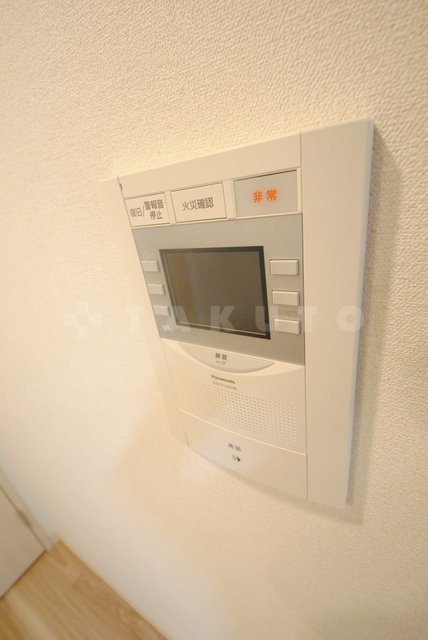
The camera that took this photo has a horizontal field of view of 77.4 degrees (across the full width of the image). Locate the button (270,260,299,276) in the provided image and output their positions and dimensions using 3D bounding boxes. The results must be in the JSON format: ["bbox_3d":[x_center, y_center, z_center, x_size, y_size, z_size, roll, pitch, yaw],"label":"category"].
[{"bbox_3d":[0.038,-0.028,0.142,0.015,0.008,0.002,7,29,31],"label":"button"}]

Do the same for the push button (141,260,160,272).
[{"bbox_3d":[-0.046,-0.038,0.193,0.016,0.008,0.002,7,29,31],"label":"push button"}]

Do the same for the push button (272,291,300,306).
[{"bbox_3d":[0.043,-0.013,0.161,0.016,0.009,0.004,8,30,32],"label":"push button"}]

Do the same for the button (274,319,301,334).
[{"bbox_3d":[0.046,0.004,0.168,0.016,0.009,0.004,8,30,32],"label":"button"}]

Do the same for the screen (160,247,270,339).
[{"bbox_3d":[0.000,-0.019,0.189,0.081,0.063,0.005,8,30,32],"label":"screen"}]

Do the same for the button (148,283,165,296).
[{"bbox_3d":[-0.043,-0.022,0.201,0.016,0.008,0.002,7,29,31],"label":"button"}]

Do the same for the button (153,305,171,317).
[{"bbox_3d":[-0.044,-0.008,0.225,0.016,0.009,0.004,8,30,32],"label":"button"}]

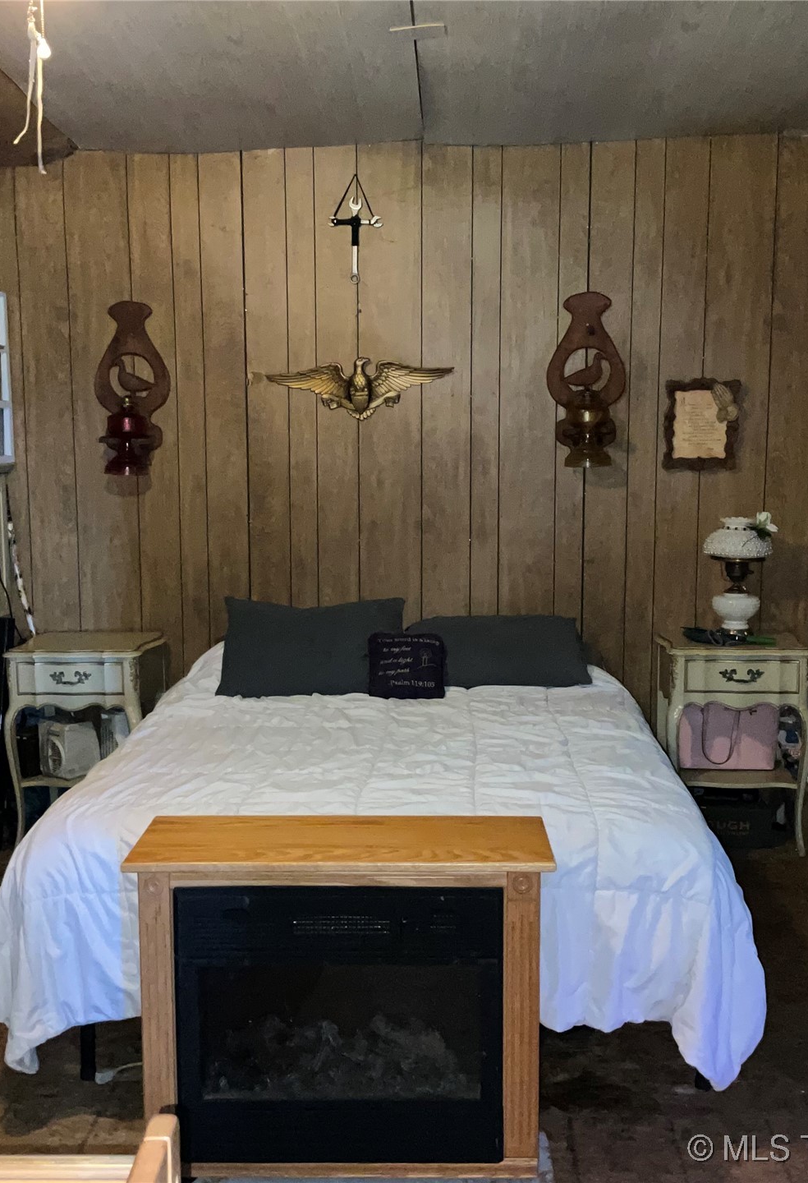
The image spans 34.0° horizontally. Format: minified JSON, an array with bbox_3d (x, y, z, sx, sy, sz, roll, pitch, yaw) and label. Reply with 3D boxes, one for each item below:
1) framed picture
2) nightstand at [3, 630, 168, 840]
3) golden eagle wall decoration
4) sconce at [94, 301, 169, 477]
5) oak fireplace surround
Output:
[{"bbox_3d":[1.054,-0.589,4.663,0.275,0.325,0.030,0,7,4],"label":"framed picture"},{"bbox_3d":[-1.099,0.525,4.622,0.470,0.695,0.370,0,7,3],"label":"nightstand"},{"bbox_3d":[-0.160,-0.722,4.717,0.675,0.230,0.050,0,7,4],"label":"golden eagle wall decoration"},{"bbox_3d":[-0.976,-0.717,4.717,0.265,0.625,0.170,0,7,4],"label":"sconce"},{"bbox_3d":[-0.116,0.801,2.616,0.795,0.645,0.300,0,7,1],"label":"oak fireplace surround"}]

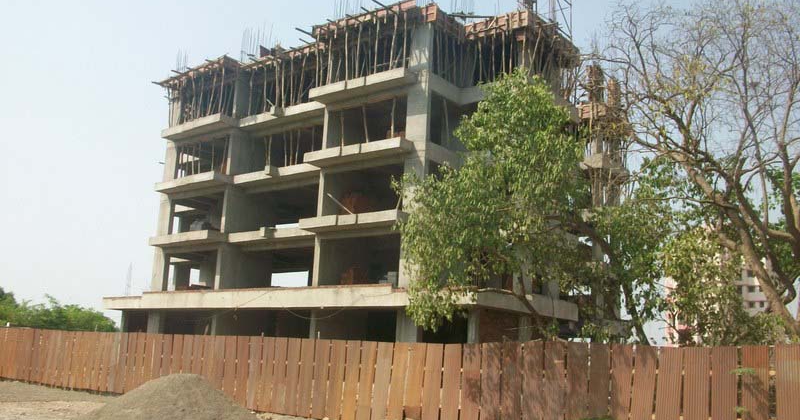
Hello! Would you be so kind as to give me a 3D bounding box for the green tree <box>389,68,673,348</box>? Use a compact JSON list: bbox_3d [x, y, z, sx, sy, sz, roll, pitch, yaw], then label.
[{"bbox_3d":[3.157,0.916,17.706,6.400,8.800,5.800,3,-12,0],"label":"green tree"}]

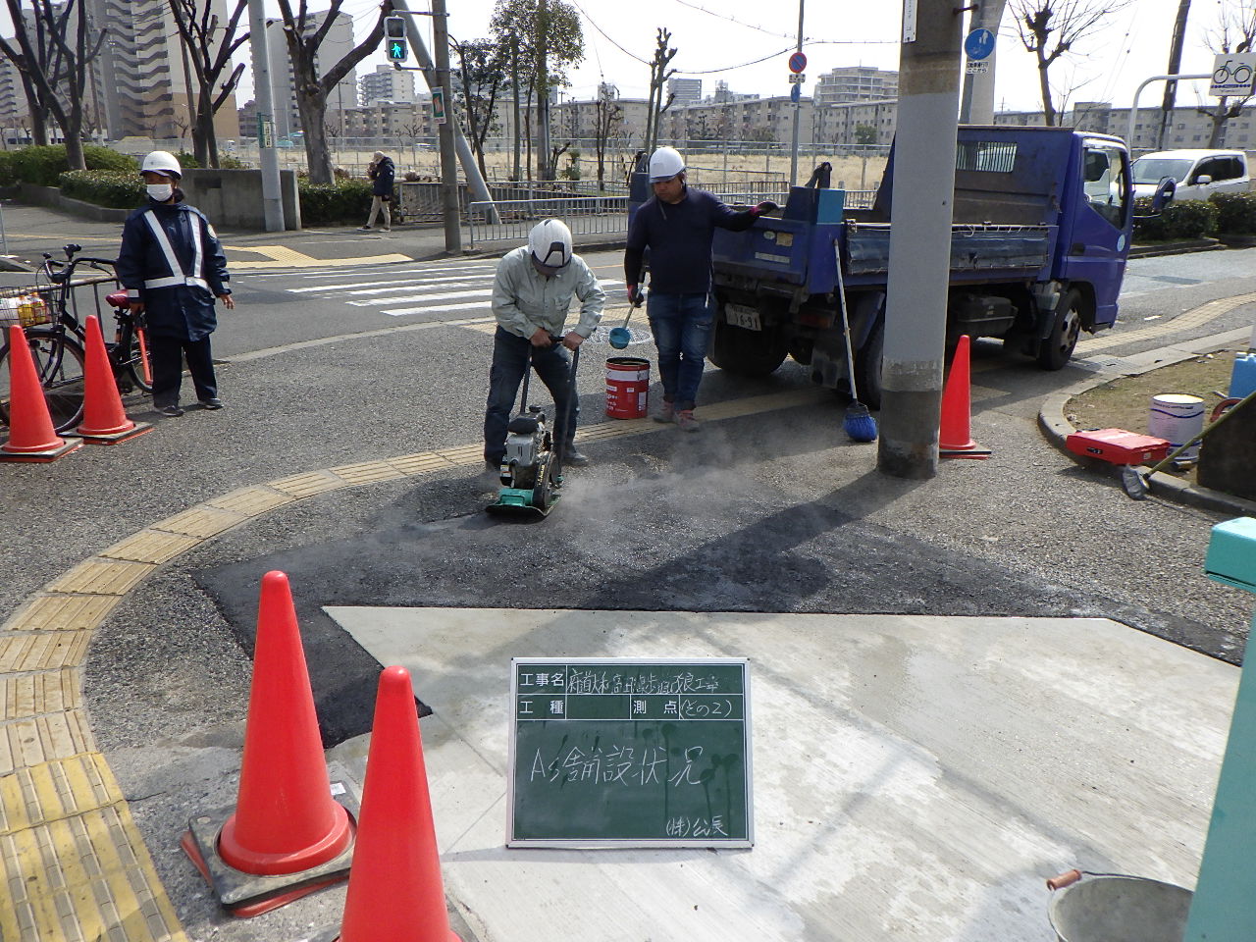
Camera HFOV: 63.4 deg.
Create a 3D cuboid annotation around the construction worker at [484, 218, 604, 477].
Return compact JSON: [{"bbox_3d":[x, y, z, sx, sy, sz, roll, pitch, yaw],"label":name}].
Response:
[{"bbox_3d":[-0.426,-0.622,5.238,0.620,1.340,0.680,0,17,-2],"label":"construction worker"}]

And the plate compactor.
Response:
[{"bbox_3d":[-0.448,-0.229,4.918,0.330,0.780,0.750,5,17,12],"label":"plate compactor"}]

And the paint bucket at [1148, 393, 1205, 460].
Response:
[{"bbox_3d":[3.257,-0.265,6.017,0.290,0.340,0.290,1,17,0],"label":"paint bucket"}]

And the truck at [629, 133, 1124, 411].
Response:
[{"bbox_3d":[2.324,-1.819,8.305,4.700,2.000,1.720,-11,23,-40],"label":"truck"}]

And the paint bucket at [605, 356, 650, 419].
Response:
[{"bbox_3d":[-0.005,-0.558,6.804,0.300,0.370,0.300,2,16,0],"label":"paint bucket"}]

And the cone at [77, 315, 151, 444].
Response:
[{"bbox_3d":[-3.057,-0.538,5.872,0.370,0.705,0.370,3,17,8],"label":"cone"}]

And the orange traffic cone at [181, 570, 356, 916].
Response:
[{"bbox_3d":[-0.795,0.561,2.295,0.370,0.705,0.370,-10,20,-31],"label":"orange traffic cone"}]

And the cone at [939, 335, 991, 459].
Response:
[{"bbox_3d":[1.970,-0.456,6.066,0.400,0.700,0.400,1,16,-3],"label":"cone"}]

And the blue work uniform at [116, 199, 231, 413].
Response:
[{"bbox_3d":[-2.978,-1.099,6.622,0.620,1.310,0.390,-13,22,-38],"label":"blue work uniform"}]

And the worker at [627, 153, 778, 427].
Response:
[{"bbox_3d":[0.464,-1.153,6.464,0.920,1.740,0.460,5,18,12],"label":"worker"}]

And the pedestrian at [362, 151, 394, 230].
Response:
[{"bbox_3d":[-5.334,-5.890,21.432,0.660,1.600,0.520,1,17,0],"label":"pedestrian"}]

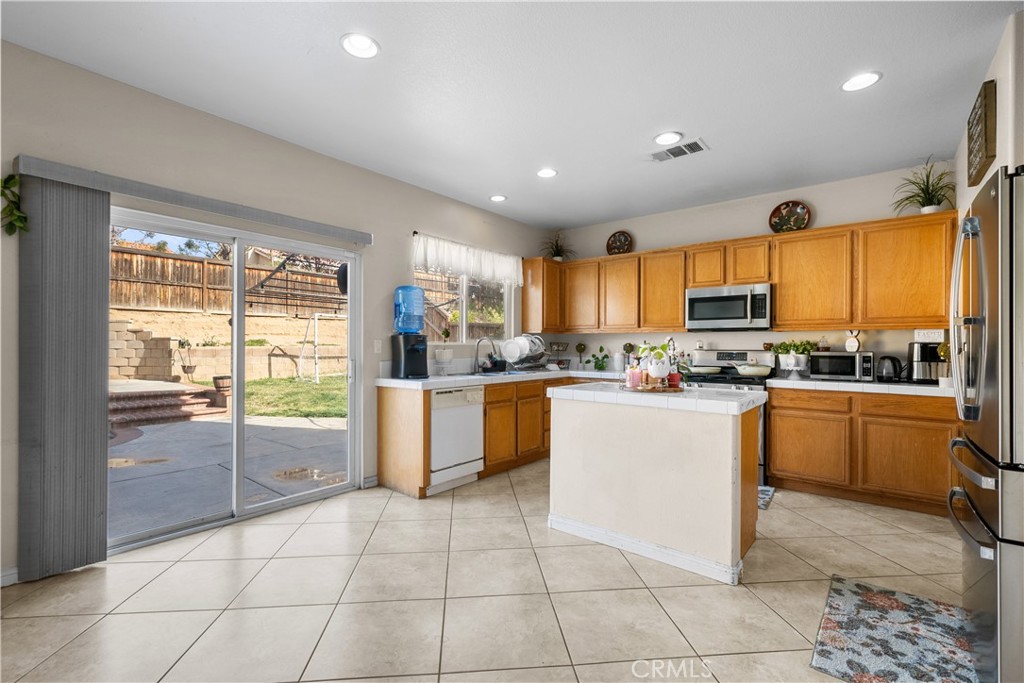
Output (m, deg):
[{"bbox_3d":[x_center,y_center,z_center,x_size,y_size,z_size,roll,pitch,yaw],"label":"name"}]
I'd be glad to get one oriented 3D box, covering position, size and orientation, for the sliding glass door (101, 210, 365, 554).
[{"bbox_3d":[-1.869,0.244,2.962,0.100,2.000,1.760,0,0,39],"label":"sliding glass door"}]

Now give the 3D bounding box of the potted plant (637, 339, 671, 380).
[{"bbox_3d":[0.975,0.128,2.930,0.220,0.290,0.200,0,-1,38],"label":"potted plant"}]

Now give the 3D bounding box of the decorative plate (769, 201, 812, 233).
[{"bbox_3d":[2.673,-1.173,4.106,0.340,0.345,0.050,0,-9,38],"label":"decorative plate"}]

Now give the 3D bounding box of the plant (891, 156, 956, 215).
[{"bbox_3d":[3.310,-1.213,3.445,0.385,0.450,0.360,0,-1,38],"label":"plant"}]

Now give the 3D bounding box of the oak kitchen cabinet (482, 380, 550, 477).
[{"bbox_3d":[-0.116,0.835,4.519,0.600,0.865,1.120,0,0,39],"label":"oak kitchen cabinet"}]

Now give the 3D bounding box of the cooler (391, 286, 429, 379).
[{"bbox_3d":[-0.901,-0.079,3.735,0.265,0.795,0.285,0,0,-39],"label":"cooler"}]

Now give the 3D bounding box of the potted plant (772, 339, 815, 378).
[{"bbox_3d":[2.533,0.165,3.833,0.310,0.355,0.210,0,0,39],"label":"potted plant"}]

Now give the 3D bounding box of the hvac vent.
[{"bbox_3d":[1.294,-1.466,3.305,0.390,0.025,0.220,0,0,39],"label":"hvac vent"}]

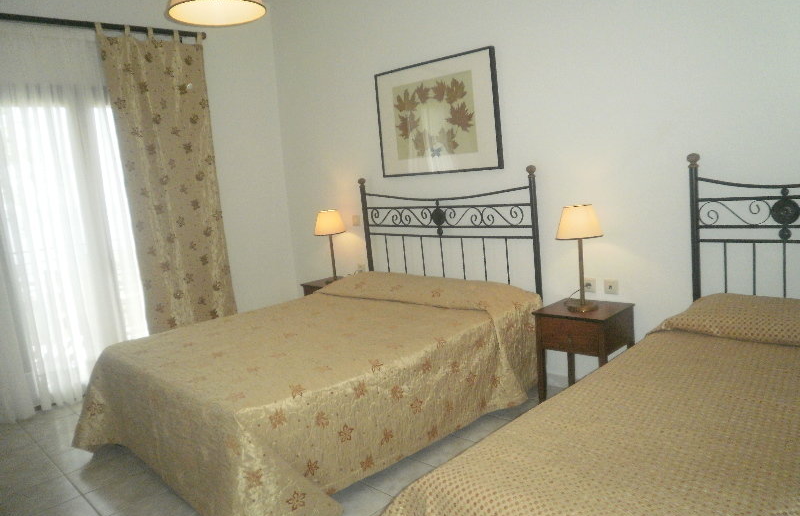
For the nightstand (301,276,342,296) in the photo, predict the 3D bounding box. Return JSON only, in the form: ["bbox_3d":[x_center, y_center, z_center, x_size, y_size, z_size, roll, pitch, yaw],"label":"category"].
[{"bbox_3d":[-0.525,0.499,5.165,0.400,0.615,0.420,-12,11,-42],"label":"nightstand"}]

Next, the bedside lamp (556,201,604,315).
[{"bbox_3d":[1.040,-0.001,3.452,0.270,0.587,0.270,-12,11,-42],"label":"bedside lamp"}]

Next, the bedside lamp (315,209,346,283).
[{"bbox_3d":[-0.586,-0.103,5.153,0.270,0.590,0.270,-5,8,1],"label":"bedside lamp"}]

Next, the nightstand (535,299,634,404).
[{"bbox_3d":[1.082,0.599,3.490,0.400,0.615,0.420,-12,11,-42],"label":"nightstand"}]

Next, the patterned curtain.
[{"bbox_3d":[-1.839,-0.467,4.962,0.840,2.725,0.110,-12,11,-42],"label":"patterned curtain"}]

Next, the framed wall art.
[{"bbox_3d":[0.245,-0.999,4.313,0.035,0.776,1.147,-12,11,-42],"label":"framed wall art"}]

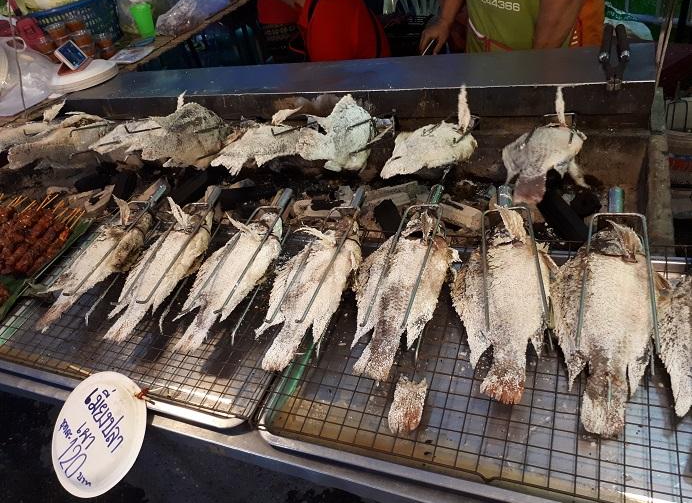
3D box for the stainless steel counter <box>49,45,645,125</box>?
[{"bbox_3d":[-0.109,-0.389,1.316,1.503,0.076,0.148,6,45,25],"label":"stainless steel counter"}]

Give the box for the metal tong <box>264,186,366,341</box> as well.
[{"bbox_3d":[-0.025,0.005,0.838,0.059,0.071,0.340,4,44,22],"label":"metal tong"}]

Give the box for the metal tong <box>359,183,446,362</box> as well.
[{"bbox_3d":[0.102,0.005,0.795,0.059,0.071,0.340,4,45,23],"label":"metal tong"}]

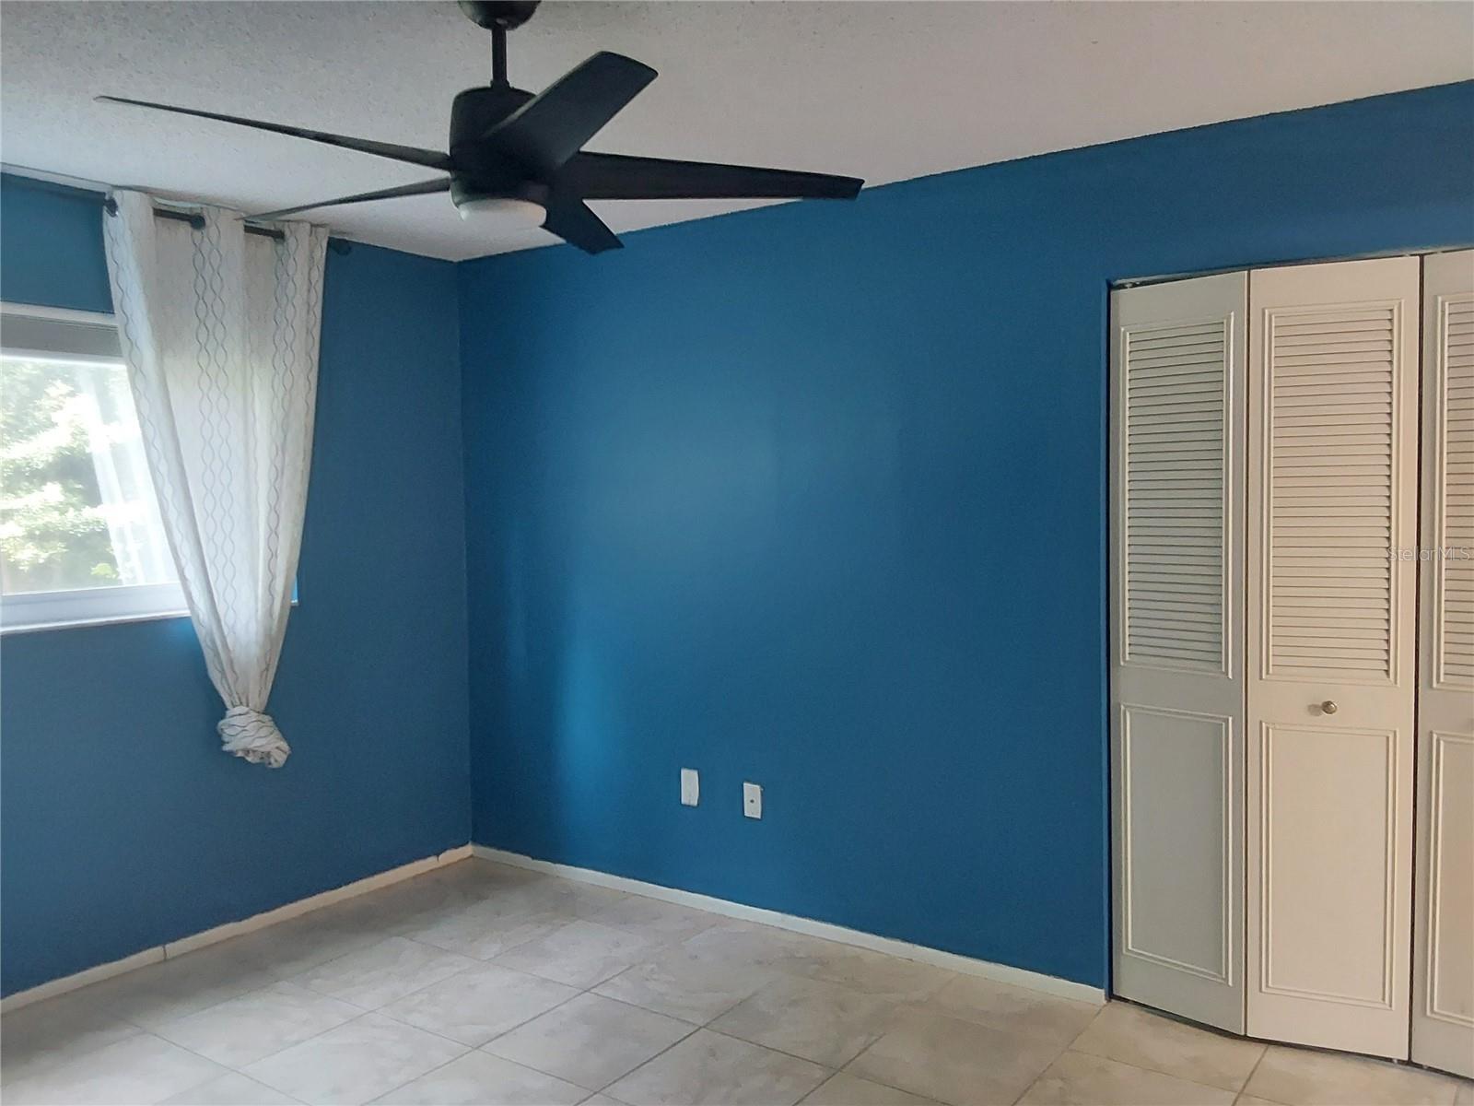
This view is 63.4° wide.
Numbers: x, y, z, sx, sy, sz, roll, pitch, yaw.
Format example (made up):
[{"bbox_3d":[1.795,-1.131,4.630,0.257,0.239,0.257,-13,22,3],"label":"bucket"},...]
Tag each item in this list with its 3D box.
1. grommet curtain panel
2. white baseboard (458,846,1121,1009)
[{"bbox_3d":[-1.653,-0.190,3.942,0.140,1.855,0.760,1,3,35],"label":"grommet curtain panel"},{"bbox_3d":[-0.013,1.254,4.205,2.641,0.048,0.016,1,3,35],"label":"white baseboard"}]

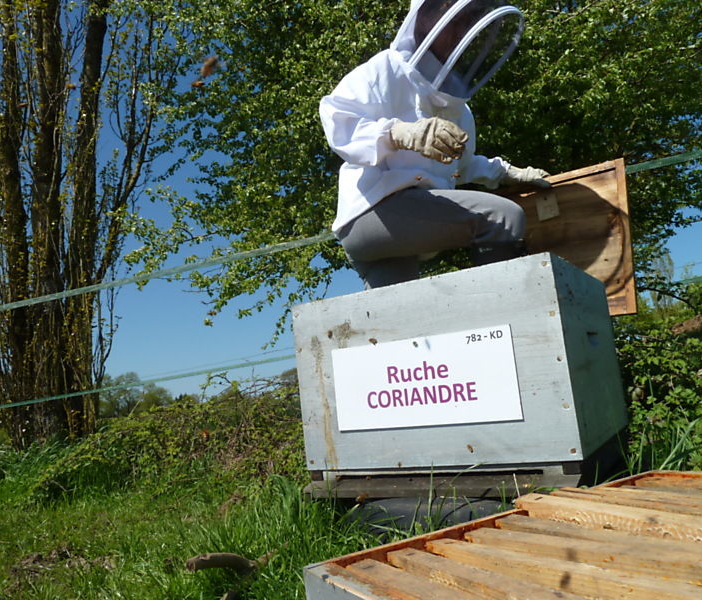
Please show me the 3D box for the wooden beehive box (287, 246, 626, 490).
[{"bbox_3d":[0.241,0.163,1.195,0.502,0.356,0.535,-12,-10,31],"label":"wooden beehive box"}]

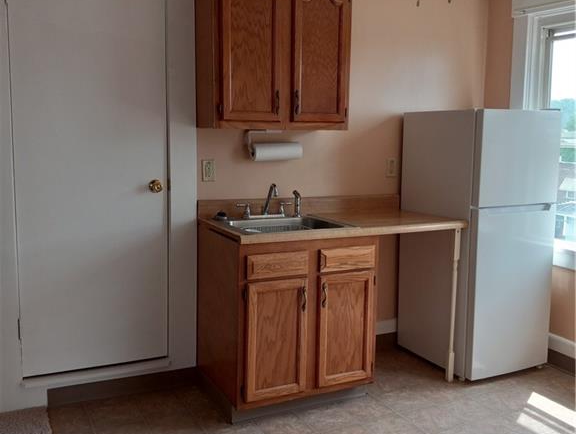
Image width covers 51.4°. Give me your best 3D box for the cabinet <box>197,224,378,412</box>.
[{"bbox_3d":[-0.011,0.481,3.154,0.758,0.825,0.587,-3,7,-27],"label":"cabinet"}]

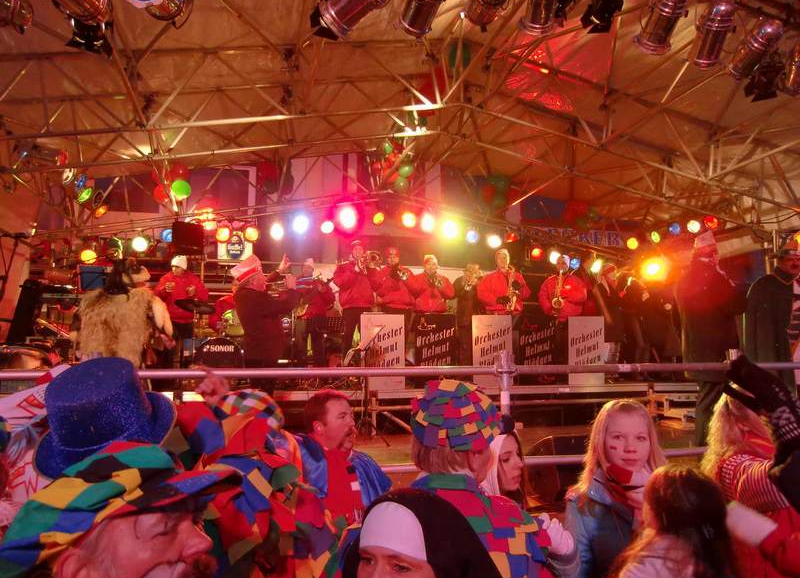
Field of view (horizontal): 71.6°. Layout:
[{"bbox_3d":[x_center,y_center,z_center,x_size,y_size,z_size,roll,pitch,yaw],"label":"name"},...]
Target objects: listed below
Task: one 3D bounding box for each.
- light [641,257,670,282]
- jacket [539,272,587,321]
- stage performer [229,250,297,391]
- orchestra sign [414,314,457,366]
[{"bbox_3d":[3.992,-0.306,8.700,0.280,0.280,0.320,-1,7,21],"label":"light"},{"bbox_3d":[2.225,0.122,7.550,0.680,0.660,0.400,-1,-3,12],"label":"jacket"},{"bbox_3d":[-1.381,0.569,5.483,0.680,1.850,0.520,2,-8,-21],"label":"stage performer"},{"bbox_3d":[0.446,0.774,6.870,0.540,0.910,0.050,-1,-5,15],"label":"orchestra sign"}]

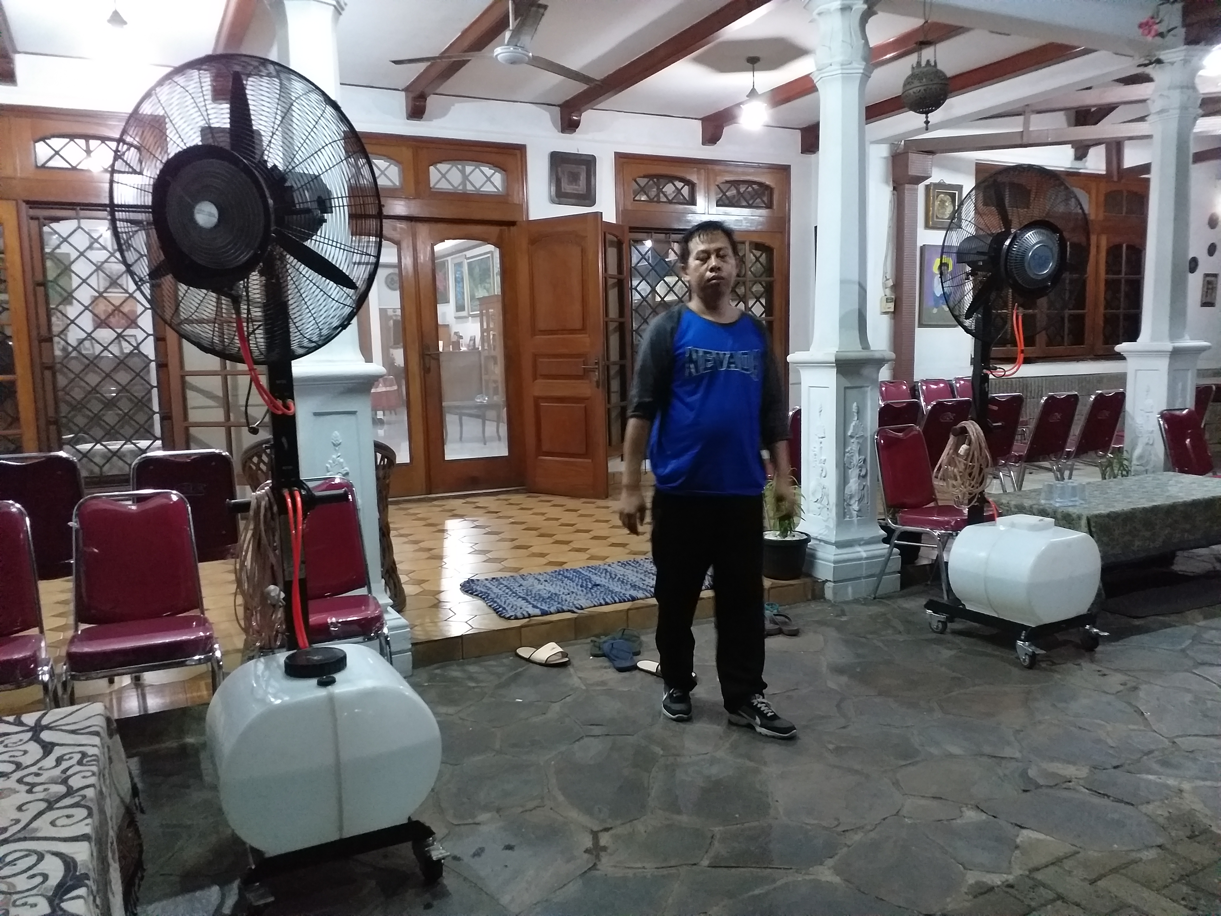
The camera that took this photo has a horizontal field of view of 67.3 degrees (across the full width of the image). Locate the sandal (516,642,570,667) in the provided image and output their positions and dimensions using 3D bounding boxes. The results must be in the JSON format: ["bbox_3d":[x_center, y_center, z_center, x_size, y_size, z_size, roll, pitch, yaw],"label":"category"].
[{"bbox_3d":[-0.287,0.810,3.878,0.288,0.074,0.099,4,9,33],"label":"sandal"}]

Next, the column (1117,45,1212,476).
[{"bbox_3d":[3.478,-0.980,5.803,0.440,2.970,0.440,-5,8,-26],"label":"column"}]

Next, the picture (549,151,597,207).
[{"bbox_3d":[-0.301,-2.291,7.531,0.430,0.410,0.030,-5,8,-26],"label":"picture"}]

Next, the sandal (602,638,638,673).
[{"bbox_3d":[0.034,0.822,3.848,0.105,0.050,0.275,-3,11,-8],"label":"sandal"}]

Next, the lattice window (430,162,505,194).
[{"bbox_3d":[-1.161,-2.287,7.480,0.667,0.265,0.050,-5,8,-27],"label":"lattice window"}]

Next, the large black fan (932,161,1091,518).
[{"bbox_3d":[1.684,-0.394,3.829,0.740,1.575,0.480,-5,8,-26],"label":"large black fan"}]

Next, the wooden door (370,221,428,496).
[{"bbox_3d":[-1.884,-0.751,7.146,0.845,2.165,0.045,-5,8,-25],"label":"wooden door"}]

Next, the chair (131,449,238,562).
[{"bbox_3d":[-1.770,0.377,3.909,0.450,0.857,0.490,-4,8,-21],"label":"chair"}]

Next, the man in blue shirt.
[{"bbox_3d":[0.323,0.062,3.140,0.590,1.700,0.400,-3,7,-11],"label":"man in blue shirt"}]

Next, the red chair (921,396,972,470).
[{"bbox_3d":[2.015,0.032,5.776,0.442,0.821,0.482,-4,8,-21],"label":"red chair"}]

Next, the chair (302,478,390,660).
[{"bbox_3d":[-1.005,0.528,3.028,0.445,0.860,0.530,-5,8,-26],"label":"chair"}]

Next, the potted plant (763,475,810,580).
[{"bbox_3d":[0.897,0.343,4.696,0.264,0.515,0.264,-1,7,0],"label":"potted plant"}]

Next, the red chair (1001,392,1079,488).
[{"bbox_3d":[2.862,-0.031,6.144,0.442,0.821,0.482,-4,8,-21],"label":"red chair"}]

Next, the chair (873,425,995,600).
[{"bbox_3d":[1.637,0.289,4.571,0.450,0.857,0.490,-6,9,-35],"label":"chair"}]

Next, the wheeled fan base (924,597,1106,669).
[{"bbox_3d":[1.728,0.713,3.938,0.436,0.169,0.568,-5,8,-28],"label":"wheeled fan base"}]

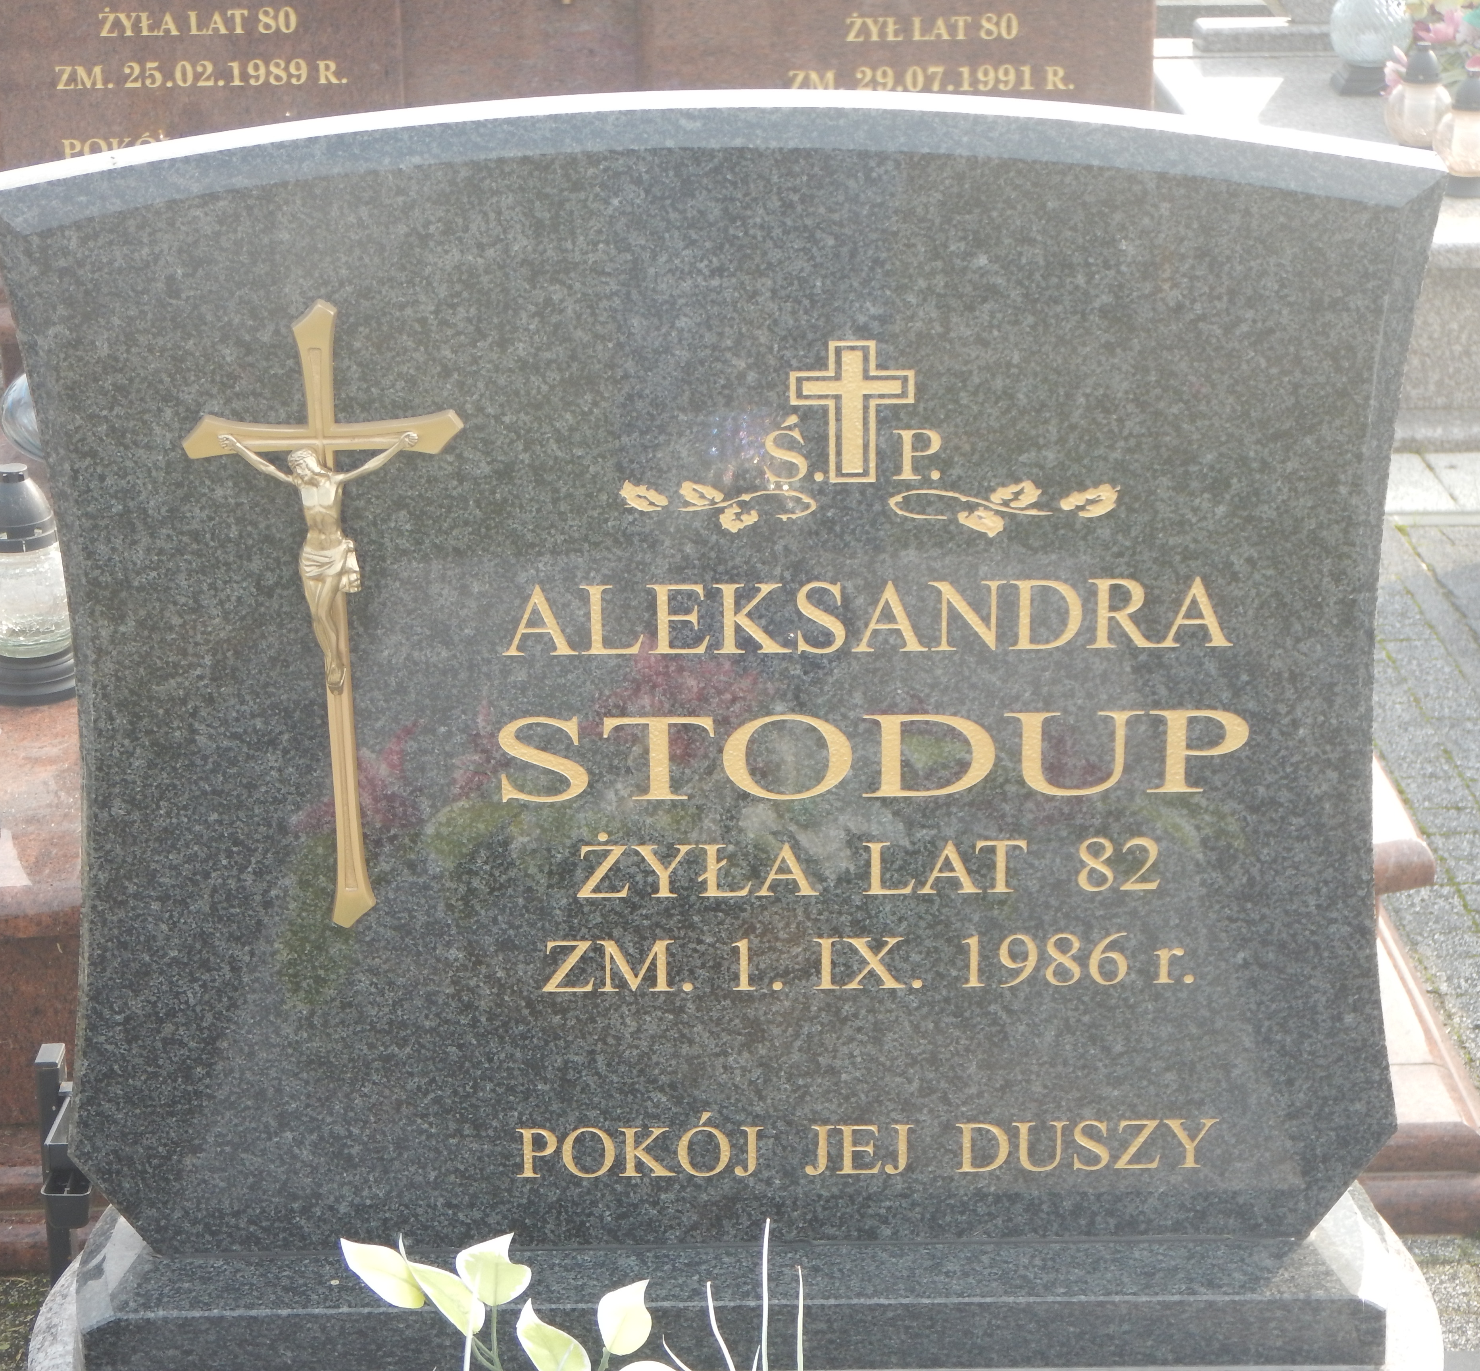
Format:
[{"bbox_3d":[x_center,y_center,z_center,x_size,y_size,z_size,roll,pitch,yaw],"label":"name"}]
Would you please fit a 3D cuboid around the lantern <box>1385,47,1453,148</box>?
[{"bbox_3d":[1.235,-1.068,5.852,0.121,0.211,0.121,-1,21,-1],"label":"lantern"}]

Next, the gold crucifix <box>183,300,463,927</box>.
[{"bbox_3d":[-0.229,-0.034,1.820,0.154,0.375,0.030,-2,21,-1],"label":"gold crucifix"}]

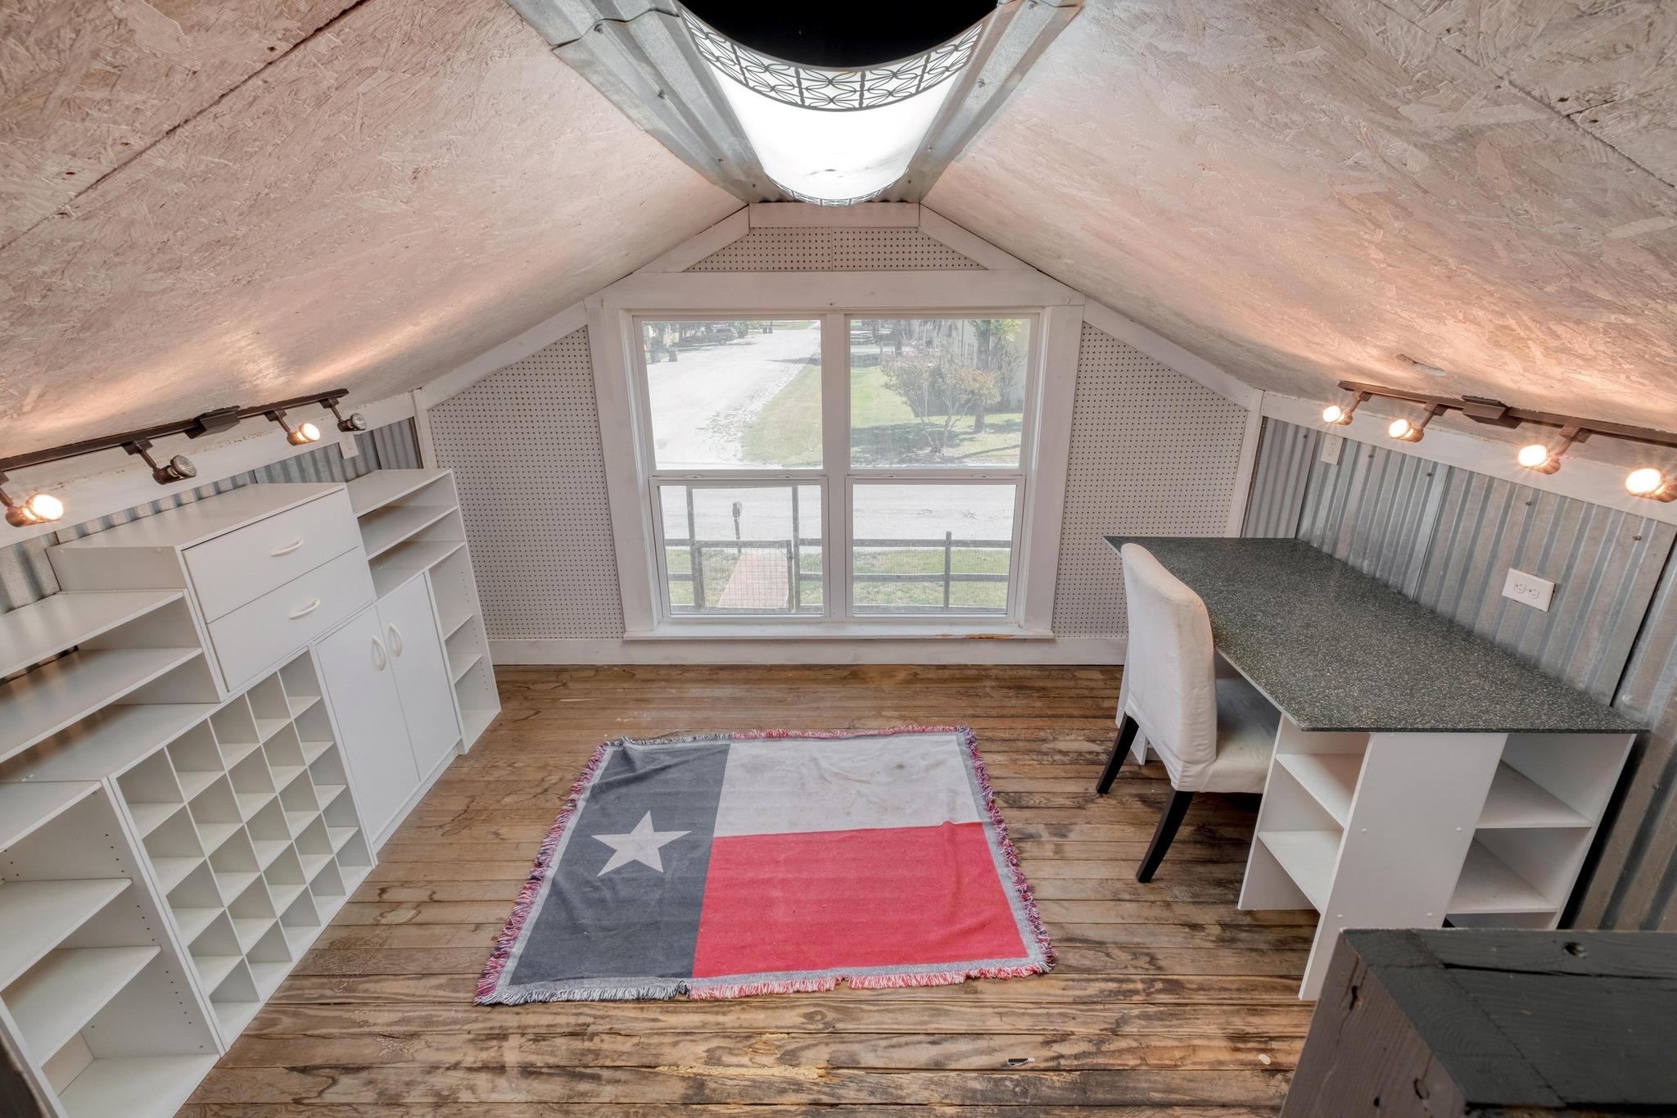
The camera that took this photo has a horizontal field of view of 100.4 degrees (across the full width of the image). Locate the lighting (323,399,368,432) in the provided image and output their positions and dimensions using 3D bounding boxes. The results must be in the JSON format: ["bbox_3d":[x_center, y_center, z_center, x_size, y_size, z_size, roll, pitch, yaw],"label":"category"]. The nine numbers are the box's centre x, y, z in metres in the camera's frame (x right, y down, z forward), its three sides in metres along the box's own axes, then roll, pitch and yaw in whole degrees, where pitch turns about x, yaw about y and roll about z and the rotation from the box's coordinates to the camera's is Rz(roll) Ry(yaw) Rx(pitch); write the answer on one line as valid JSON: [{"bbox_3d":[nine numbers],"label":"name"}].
[{"bbox_3d":[-1.581,-0.463,2.228,0.092,0.104,0.060,-12,20,11],"label":"lighting"}]

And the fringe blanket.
[{"bbox_3d":[-0.192,0.927,2.392,1.530,0.018,1.180,-1,20,-1],"label":"fringe blanket"}]

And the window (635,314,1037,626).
[{"bbox_3d":[0.000,-0.368,3.228,1.750,1.450,0.100,0,20,1],"label":"window"}]

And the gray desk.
[{"bbox_3d":[1.409,0.522,2.298,0.745,0.805,1.348,0,20,1],"label":"gray desk"}]

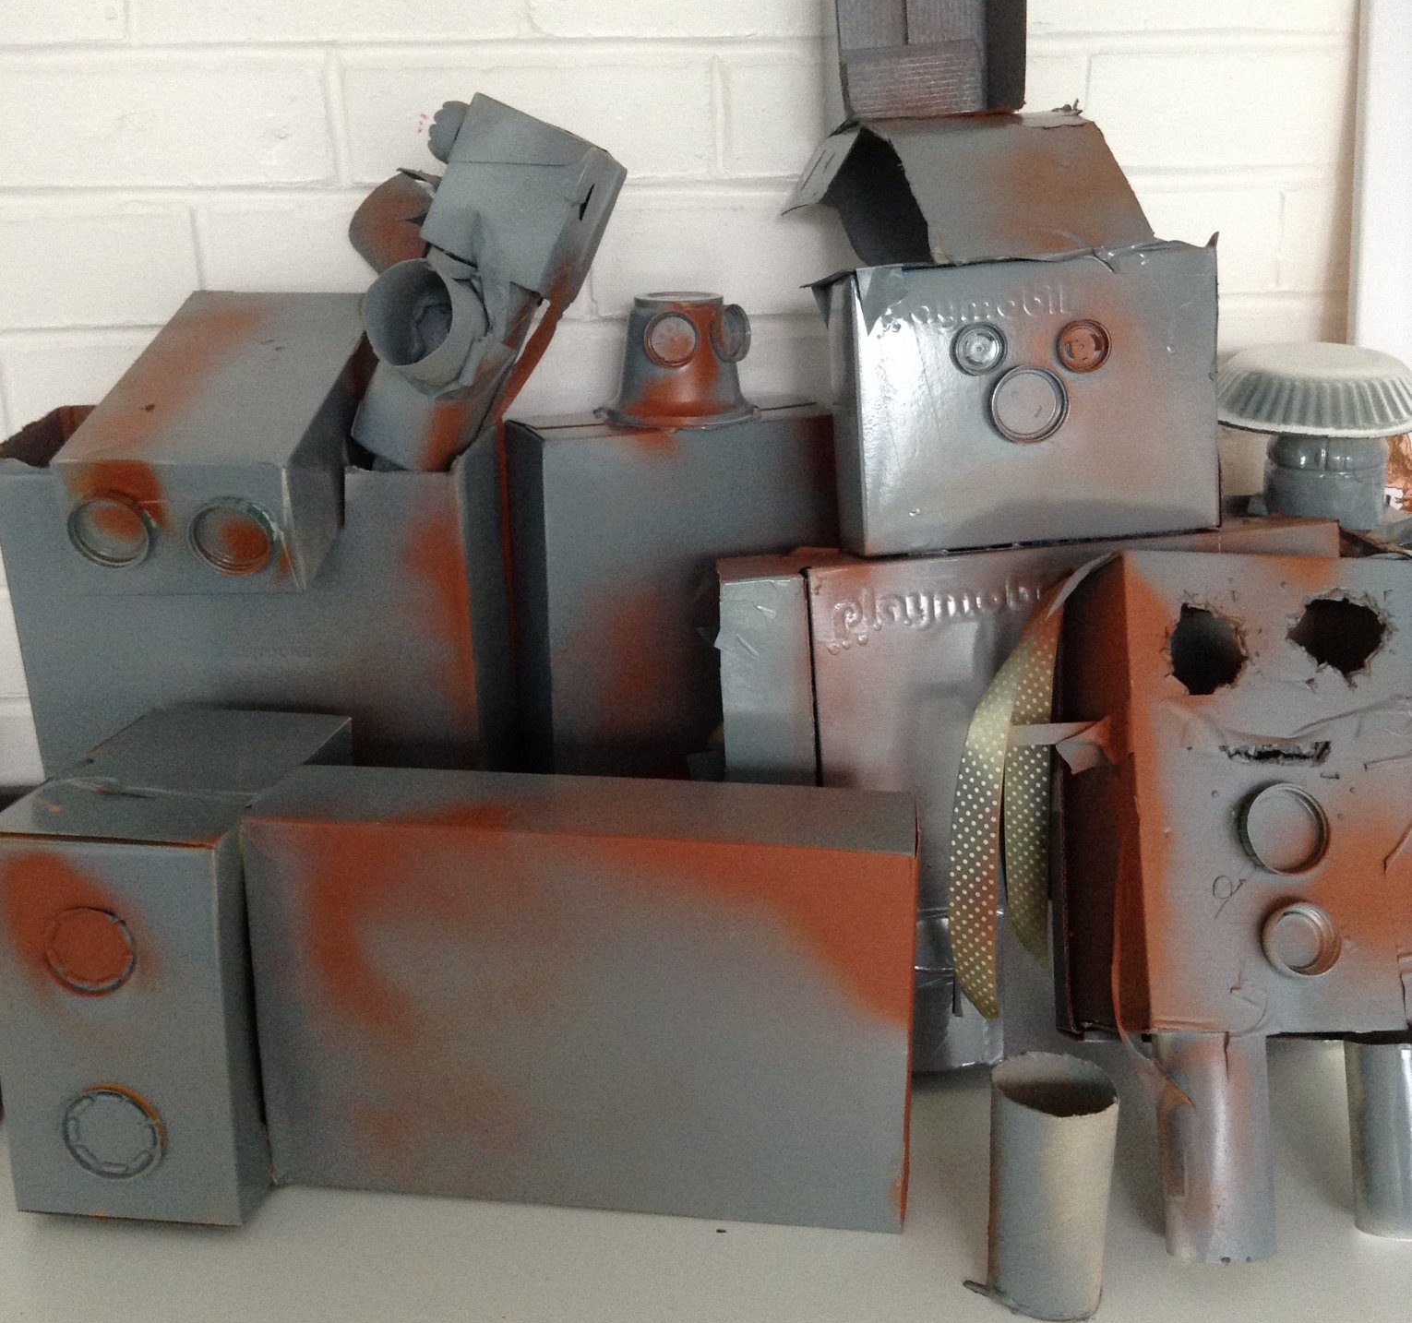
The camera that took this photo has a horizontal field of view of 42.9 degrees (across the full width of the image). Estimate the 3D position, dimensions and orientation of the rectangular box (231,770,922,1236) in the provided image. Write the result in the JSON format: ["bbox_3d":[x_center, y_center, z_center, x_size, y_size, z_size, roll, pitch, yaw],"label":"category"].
[{"bbox_3d":[-0.051,0.147,0.801,0.281,0.179,0.067,2,18,7],"label":"rectangular box"}]

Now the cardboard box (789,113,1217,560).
[{"bbox_3d":[0.145,-0.162,0.881,0.198,0.205,0.066,-5,9,-9],"label":"cardboard box"}]

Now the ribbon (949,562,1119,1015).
[{"bbox_3d":[0.140,0.054,0.774,0.060,0.205,0.050,-2,18,-6],"label":"ribbon"}]

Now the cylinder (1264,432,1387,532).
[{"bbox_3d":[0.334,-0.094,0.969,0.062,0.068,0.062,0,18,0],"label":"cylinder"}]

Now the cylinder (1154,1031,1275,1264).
[{"bbox_3d":[0.221,0.196,0.760,0.047,0.107,0.047,0,18,0],"label":"cylinder"}]

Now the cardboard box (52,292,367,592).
[{"bbox_3d":[-0.235,-0.118,0.919,0.107,0.066,0.217,1,32,3],"label":"cardboard box"}]

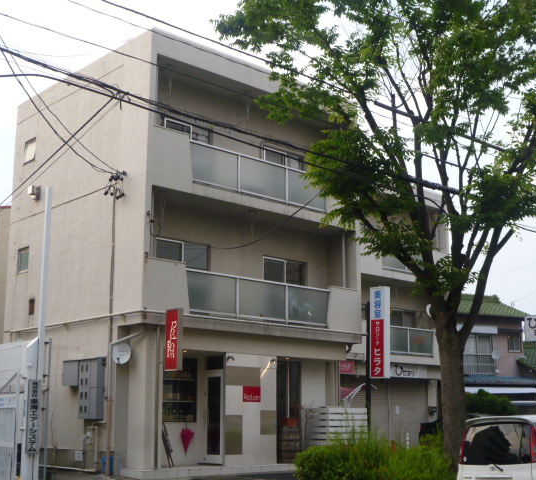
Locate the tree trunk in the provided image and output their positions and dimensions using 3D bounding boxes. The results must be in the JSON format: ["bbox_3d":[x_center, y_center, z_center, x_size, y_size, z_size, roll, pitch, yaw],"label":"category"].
[{"bbox_3d":[3.355,3.000,15.899,0.500,2.850,0.480,-3,-12,12],"label":"tree trunk"}]

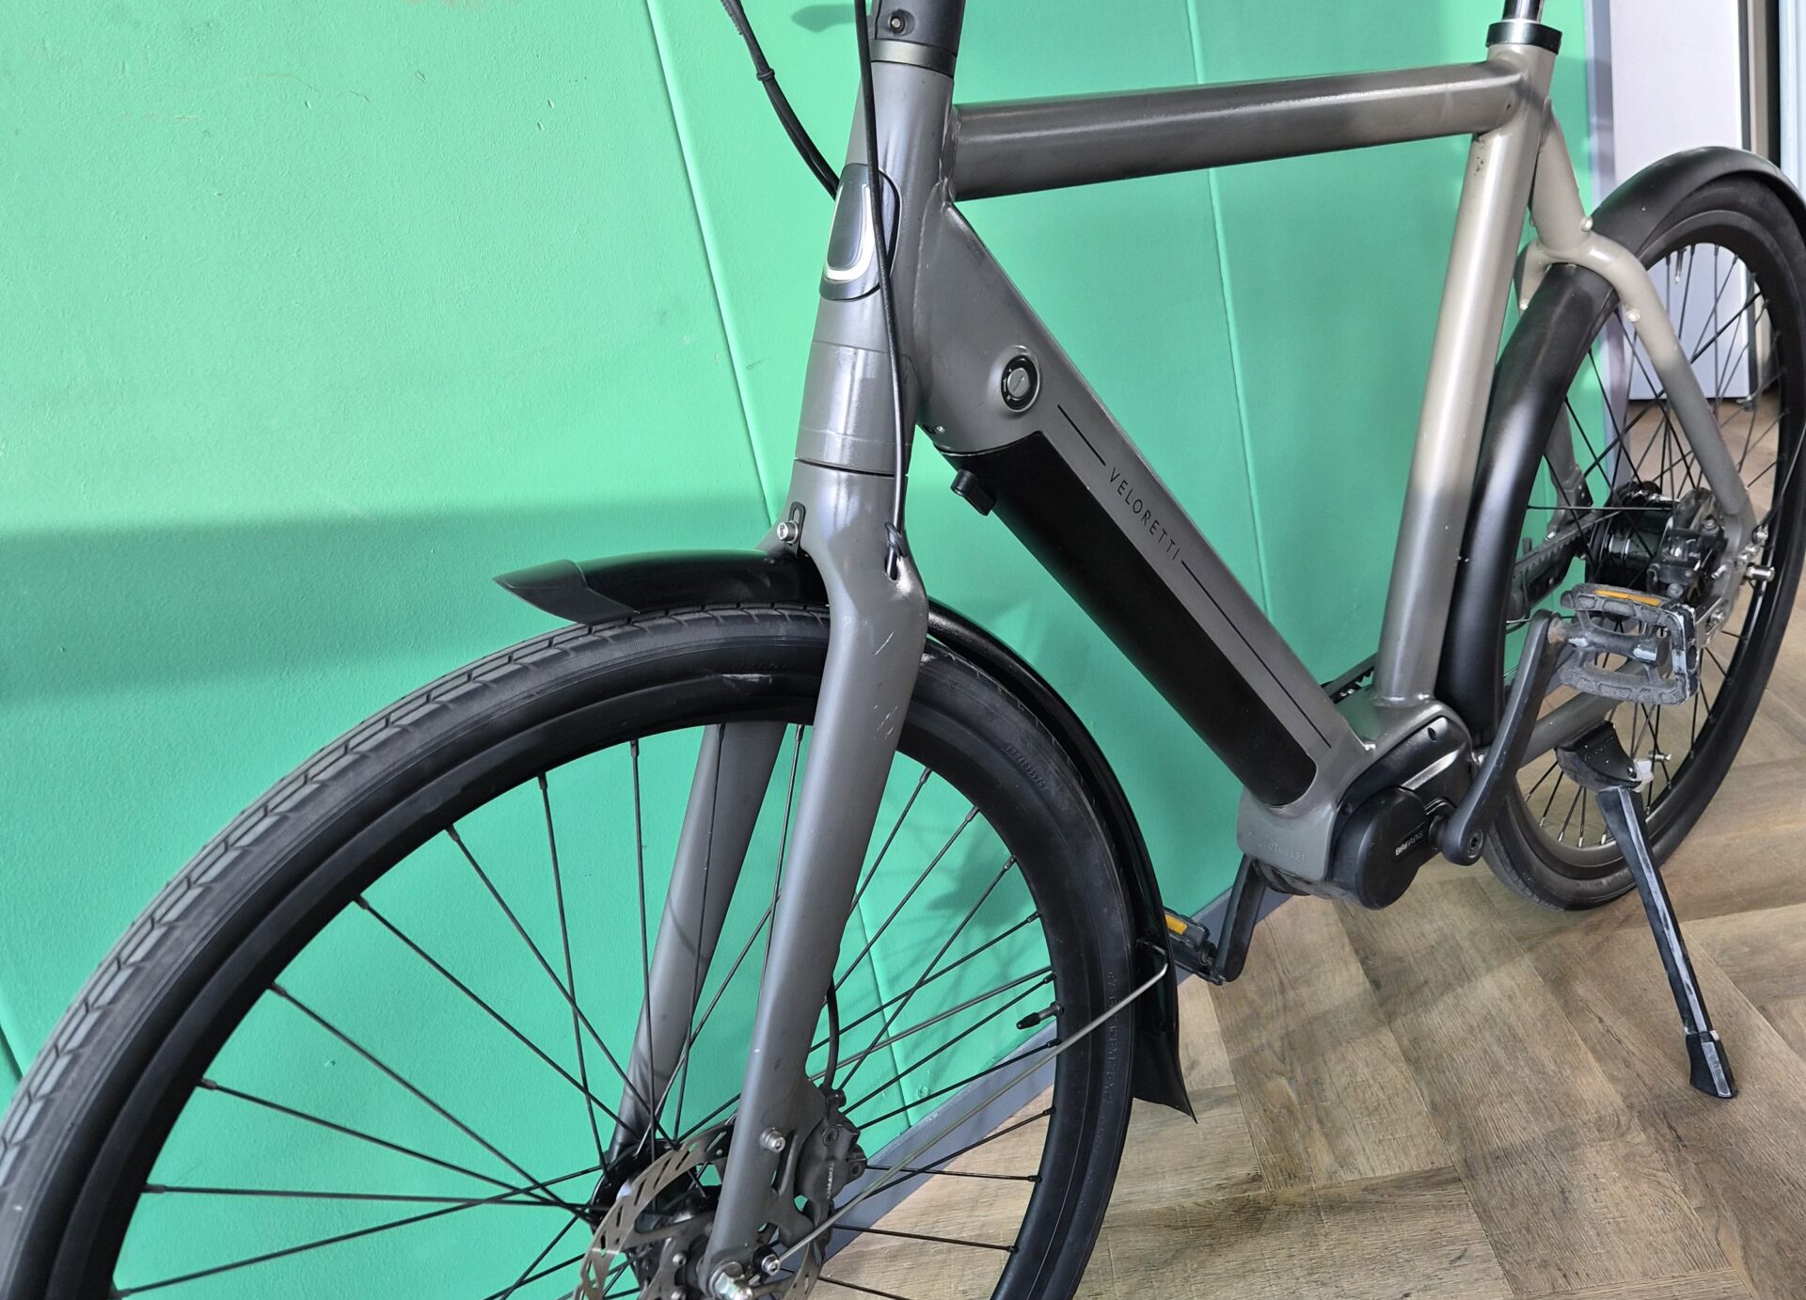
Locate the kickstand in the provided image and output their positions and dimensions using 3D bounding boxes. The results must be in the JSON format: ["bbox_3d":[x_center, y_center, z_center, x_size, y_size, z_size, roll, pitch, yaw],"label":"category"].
[{"bbox_3d":[0.642,0.209,1.364,0.110,0.300,0.145,-26,23,-35],"label":"kickstand"}]

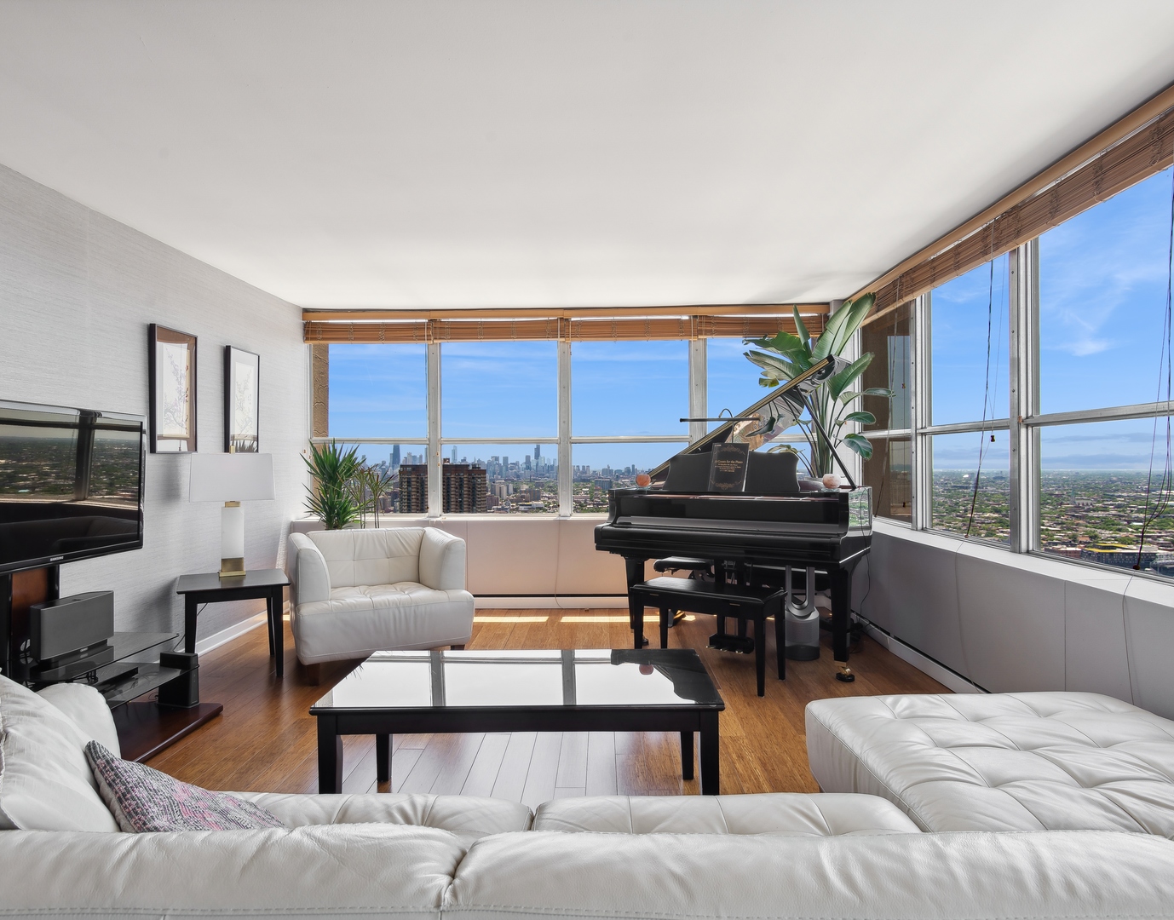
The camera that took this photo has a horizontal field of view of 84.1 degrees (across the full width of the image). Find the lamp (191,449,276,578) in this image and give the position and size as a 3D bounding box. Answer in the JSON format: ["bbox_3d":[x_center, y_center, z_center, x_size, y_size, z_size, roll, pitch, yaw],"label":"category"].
[{"bbox_3d":[-2.106,0.320,3.874,0.450,0.735,0.270,0,0,-25],"label":"lamp"}]

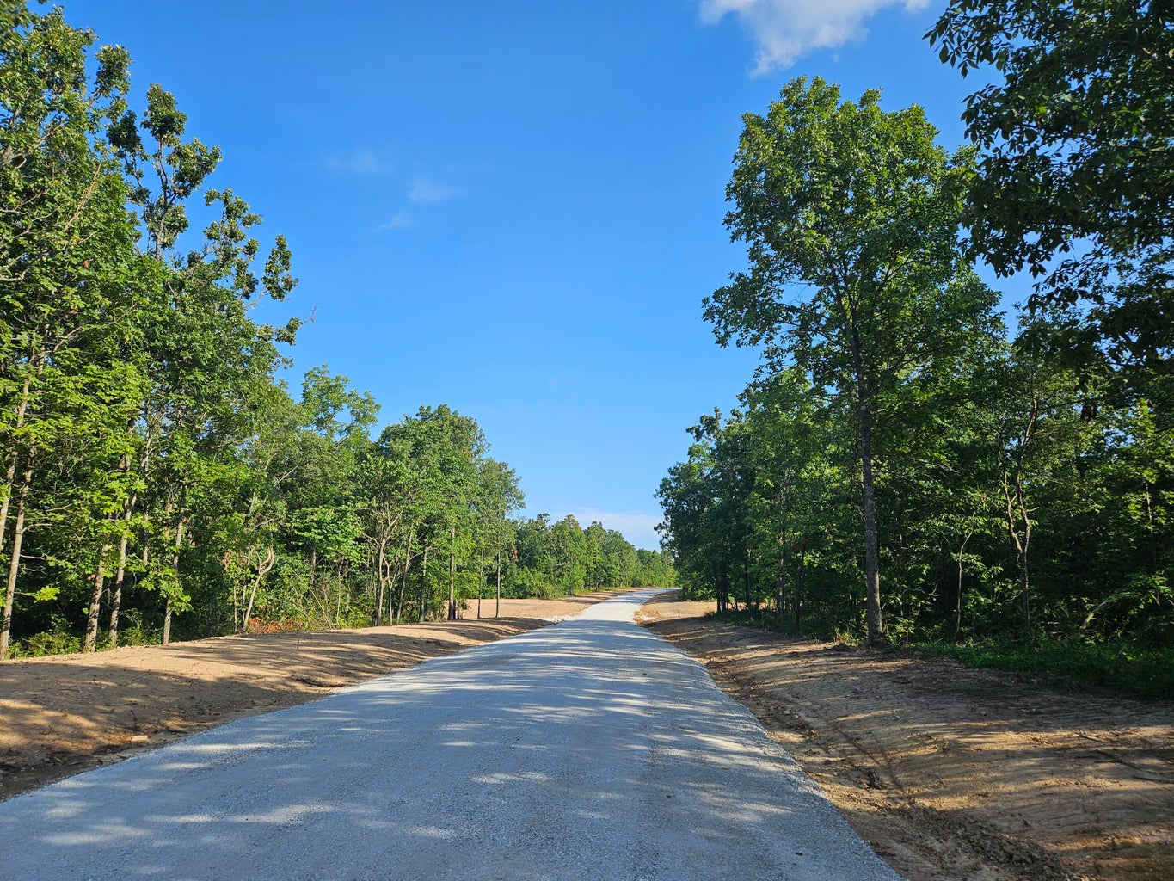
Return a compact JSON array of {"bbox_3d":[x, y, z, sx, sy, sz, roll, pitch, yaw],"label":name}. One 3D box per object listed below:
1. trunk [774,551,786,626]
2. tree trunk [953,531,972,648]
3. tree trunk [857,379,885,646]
[{"bbox_3d":[7.779,6.021,31.431,0.360,3.030,0.330,0,-10,0],"label":"trunk"},{"bbox_3d":[8.894,3.482,18.476,0.420,2.630,0.280,0,-10,0],"label":"tree trunk"},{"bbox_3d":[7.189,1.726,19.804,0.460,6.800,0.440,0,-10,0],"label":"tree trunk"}]

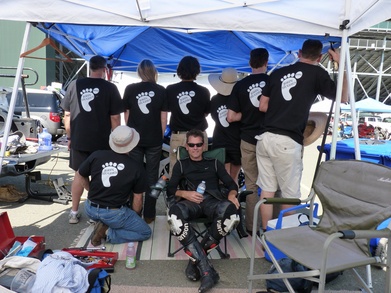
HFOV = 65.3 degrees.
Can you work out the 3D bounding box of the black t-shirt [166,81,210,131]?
[{"bbox_3d":[-0.079,-0.417,3.220,0.460,0.540,0.280,1,5,0],"label":"black t-shirt"}]

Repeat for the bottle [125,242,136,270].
[{"bbox_3d":[-0.480,0.810,2.268,0.073,0.195,0.073,1,5,0],"label":"bottle"}]

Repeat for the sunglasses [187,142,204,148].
[{"bbox_3d":[0.000,-0.009,2.740,0.145,0.045,0.140,2,4,0],"label":"sunglasses"}]

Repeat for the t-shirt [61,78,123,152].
[{"bbox_3d":[-1.091,-0.315,3.200,0.580,0.740,0.320,1,5,-7],"label":"t-shirt"}]

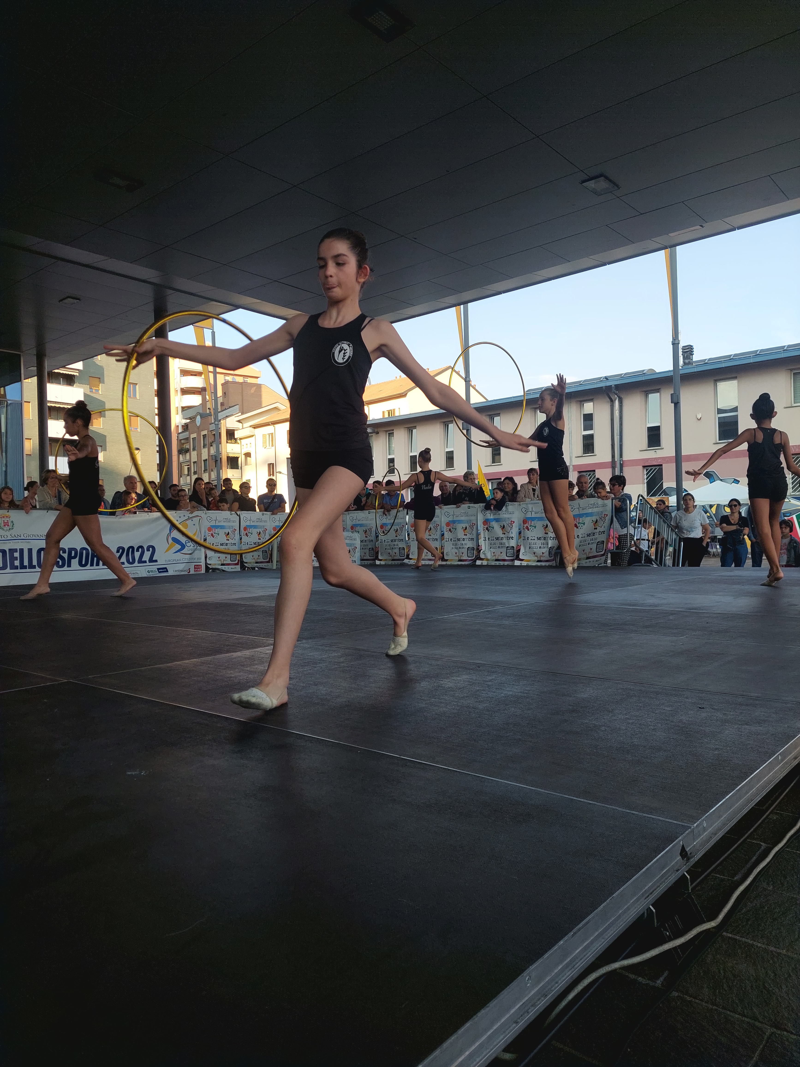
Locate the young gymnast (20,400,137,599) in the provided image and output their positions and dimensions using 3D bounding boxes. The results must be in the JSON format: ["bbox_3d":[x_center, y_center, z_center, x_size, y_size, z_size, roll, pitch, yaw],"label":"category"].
[{"bbox_3d":[-2.671,-0.281,6.150,0.880,1.640,1.000,-1,0,-12],"label":"young gymnast"}]

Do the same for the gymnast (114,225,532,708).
[{"bbox_3d":[-0.280,-0.255,2.390,1.430,1.450,1.050,-1,0,19],"label":"gymnast"}]

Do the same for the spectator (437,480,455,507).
[{"bbox_3d":[0.742,-0.079,11.791,0.500,1.530,0.380,-1,0,22],"label":"spectator"}]

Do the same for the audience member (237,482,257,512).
[{"bbox_3d":[-2.290,0.015,11.000,0.480,1.580,0.340,-1,0,-30],"label":"audience member"}]

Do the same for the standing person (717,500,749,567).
[{"bbox_3d":[4.780,0.310,10.600,0.500,1.630,0.360,-1,0,25],"label":"standing person"}]

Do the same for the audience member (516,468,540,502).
[{"bbox_3d":[1.919,-0.154,10.771,0.480,1.620,0.360,-1,0,22],"label":"audience member"}]

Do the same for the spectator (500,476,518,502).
[{"bbox_3d":[1.675,-0.106,11.182,0.460,1.540,0.360,-1,0,30],"label":"spectator"}]

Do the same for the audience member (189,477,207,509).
[{"bbox_3d":[-2.885,0.000,10.600,0.480,1.610,0.360,-1,0,-30],"label":"audience member"}]

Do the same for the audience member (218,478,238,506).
[{"bbox_3d":[-2.640,-0.010,11.350,0.520,1.690,0.340,-1,0,-24],"label":"audience member"}]

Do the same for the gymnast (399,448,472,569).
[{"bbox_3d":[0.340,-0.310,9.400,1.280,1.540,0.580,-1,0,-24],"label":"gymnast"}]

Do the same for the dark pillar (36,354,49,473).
[{"bbox_3d":[-8.529,-1.676,17.728,0.250,5.200,0.250,-1,0,41],"label":"dark pillar"}]

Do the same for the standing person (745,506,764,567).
[{"bbox_3d":[5.320,0.240,10.750,0.540,1.740,0.340,-1,0,22],"label":"standing person"}]

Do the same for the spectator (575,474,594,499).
[{"bbox_3d":[2.548,-0.086,10.095,0.520,1.460,0.420,-1,0,25],"label":"spectator"}]

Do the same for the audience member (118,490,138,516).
[{"bbox_3d":[-3.511,0.108,9.615,0.400,1.350,0.320,-1,0,-38],"label":"audience member"}]

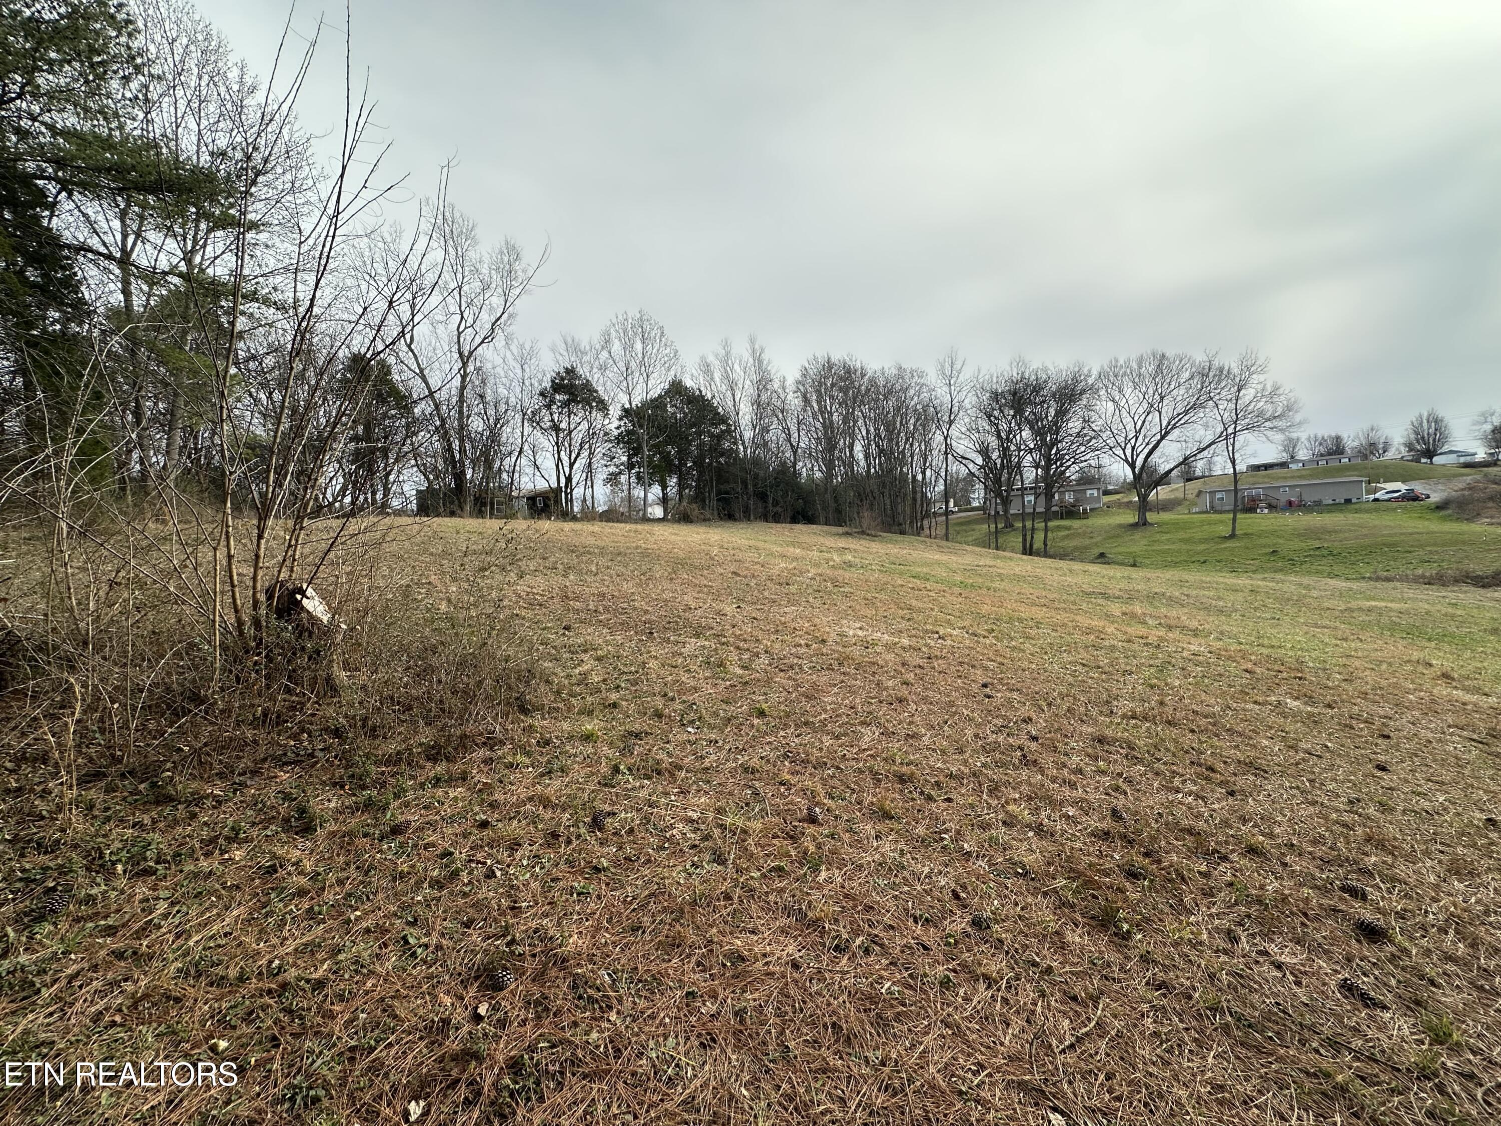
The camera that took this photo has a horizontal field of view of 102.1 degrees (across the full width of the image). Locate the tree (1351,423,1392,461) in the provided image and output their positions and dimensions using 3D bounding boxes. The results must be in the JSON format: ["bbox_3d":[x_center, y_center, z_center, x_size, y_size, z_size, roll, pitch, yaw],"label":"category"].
[{"bbox_3d":[168.761,-32.509,165.000,8.000,10.518,8.500,0,-2,-44],"label":"tree"}]

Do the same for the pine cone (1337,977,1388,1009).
[{"bbox_3d":[2.091,1.471,2.072,0.060,0.055,0.120,-1,-2,-17],"label":"pine cone"}]

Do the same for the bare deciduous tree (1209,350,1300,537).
[{"bbox_3d":[47.289,-11.203,57.000,7.000,17.561,7.000,-3,-2,40],"label":"bare deciduous tree"}]

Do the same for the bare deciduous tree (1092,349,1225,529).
[{"bbox_3d":[44.174,-13.577,66.000,12.000,19.123,11.500,-3,-2,34],"label":"bare deciduous tree"}]

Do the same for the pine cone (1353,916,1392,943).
[{"bbox_3d":[2.495,1.470,2.434,0.065,0.060,0.100,-2,-2,-3],"label":"pine cone"}]

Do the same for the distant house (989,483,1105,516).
[{"bbox_3d":[48.910,-10.271,101.564,16.600,4.100,8.000,-2,-2,19],"label":"distant house"}]

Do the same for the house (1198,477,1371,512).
[{"bbox_3d":[81.676,-10.323,94.870,18.400,4.000,7.800,-2,-2,24],"label":"house"}]

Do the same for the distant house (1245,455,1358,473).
[{"bbox_3d":[133.111,-24.250,147.889,19.800,4.000,8.000,-2,-2,23],"label":"distant house"}]

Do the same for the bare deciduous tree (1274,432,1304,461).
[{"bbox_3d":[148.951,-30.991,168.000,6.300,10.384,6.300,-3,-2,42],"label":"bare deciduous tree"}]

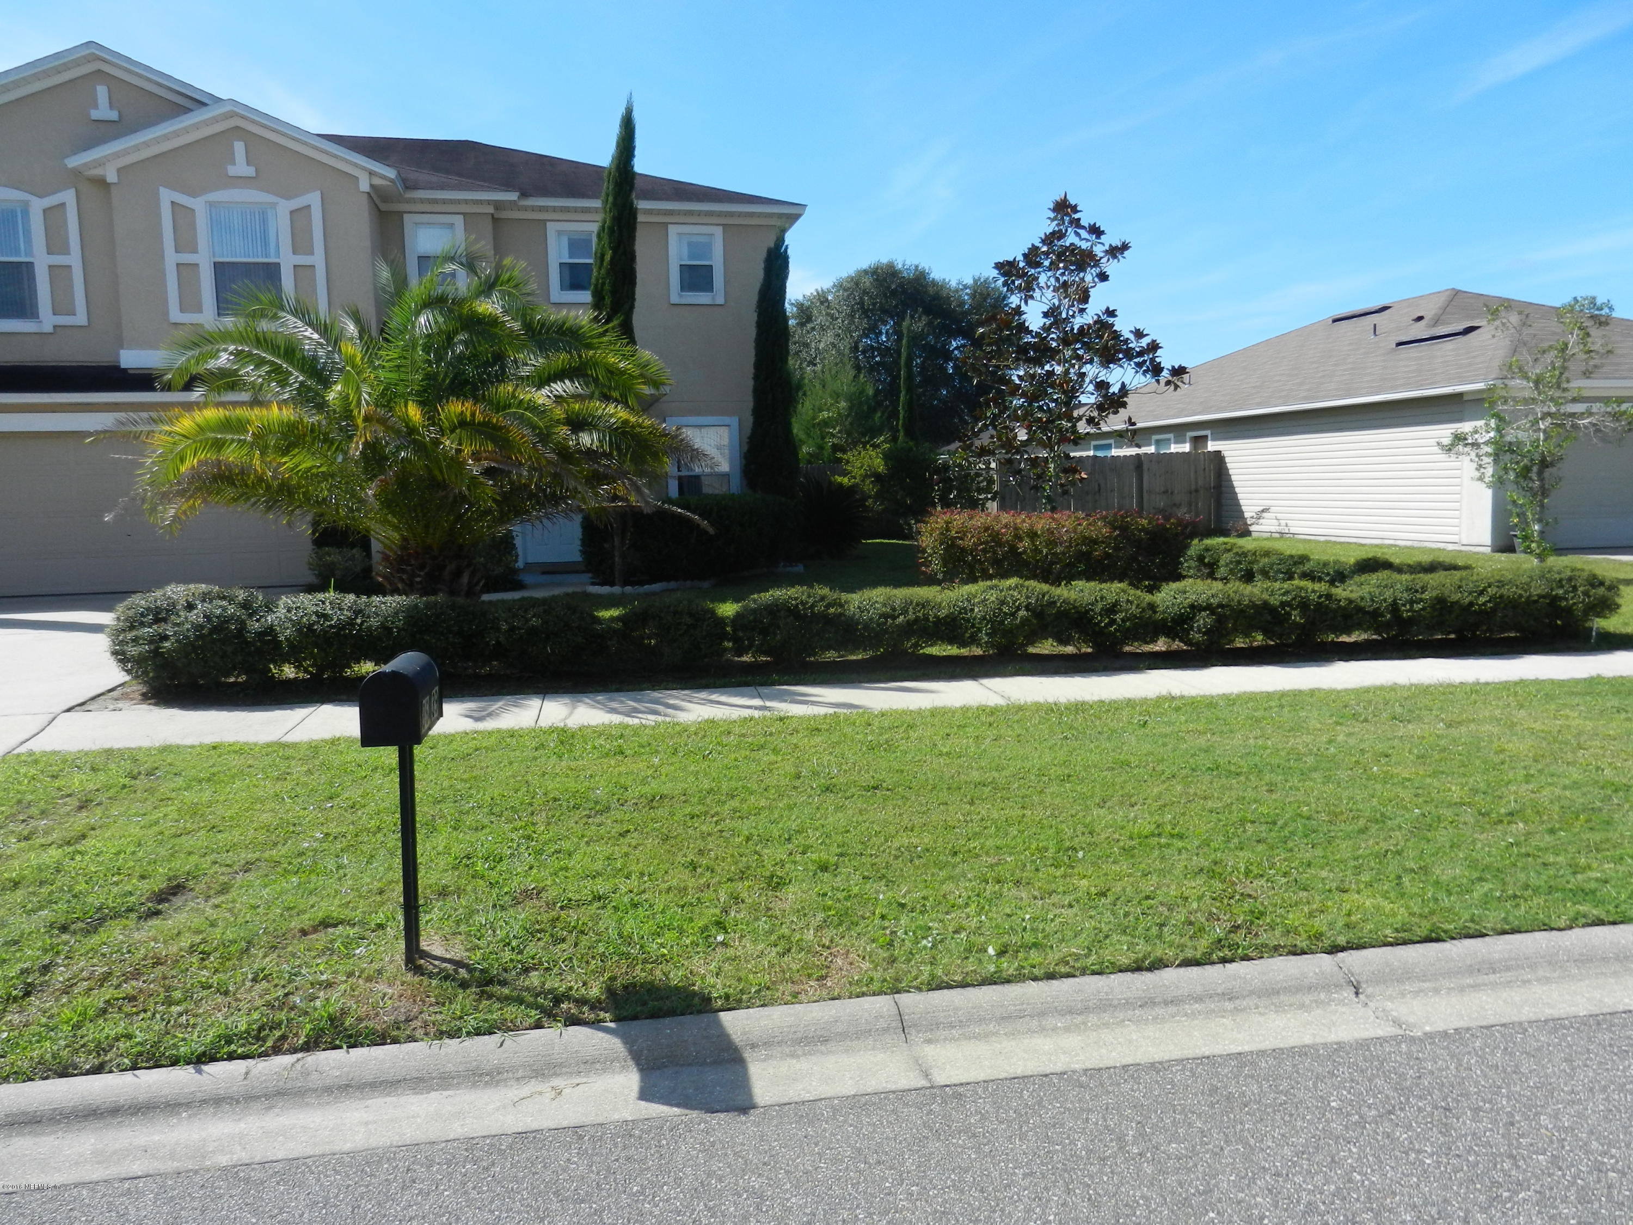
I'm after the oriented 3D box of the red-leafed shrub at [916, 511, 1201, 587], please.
[{"bbox_3d":[3.114,-0.896,15.632,3.600,0.930,1.200,-2,6,-3],"label":"red-leafed shrub"}]

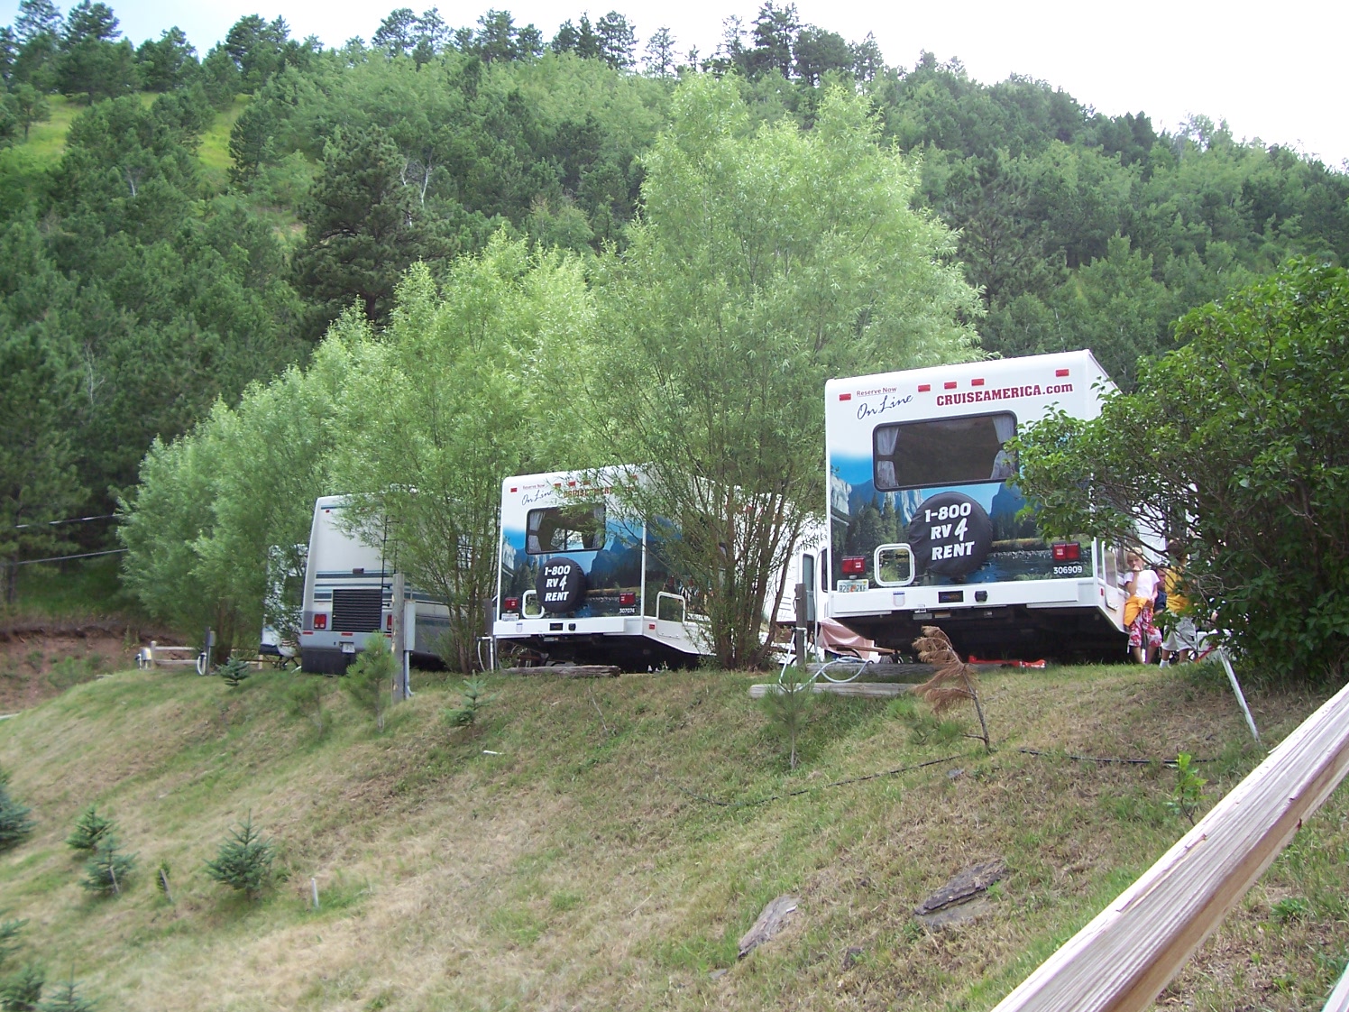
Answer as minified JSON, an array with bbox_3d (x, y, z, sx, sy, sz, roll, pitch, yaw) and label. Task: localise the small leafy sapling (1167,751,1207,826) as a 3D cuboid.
[{"bbox_3d":[2.667,1.500,6.900,0.225,0.440,0.225,1,-11,0],"label":"small leafy sapling"}]

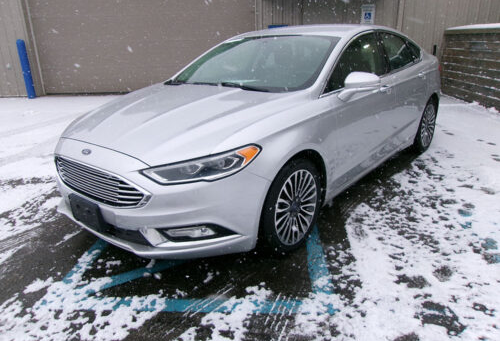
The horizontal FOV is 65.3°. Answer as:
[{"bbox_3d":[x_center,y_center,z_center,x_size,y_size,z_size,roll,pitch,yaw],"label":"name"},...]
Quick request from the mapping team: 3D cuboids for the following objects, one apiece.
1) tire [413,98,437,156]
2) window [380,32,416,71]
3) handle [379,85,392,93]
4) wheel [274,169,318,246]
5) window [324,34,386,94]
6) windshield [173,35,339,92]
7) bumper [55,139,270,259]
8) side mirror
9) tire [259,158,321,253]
[{"bbox_3d":[2.038,-0.548,4.650,0.235,0.670,0.670,14,25,37],"label":"tire"},{"bbox_3d":[1.413,-1.145,3.734,0.090,0.370,0.800,-12,8,43],"label":"window"},{"bbox_3d":[1.105,-0.667,3.195,0.055,0.055,0.240,14,25,37],"label":"handle"},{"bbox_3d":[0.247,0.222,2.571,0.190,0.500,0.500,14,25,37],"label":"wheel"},{"bbox_3d":[0.822,-0.877,3.067,0.090,0.410,1.180,-12,8,43],"label":"window"},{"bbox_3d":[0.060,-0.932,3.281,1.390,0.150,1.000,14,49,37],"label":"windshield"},{"bbox_3d":[-0.780,0.094,2.534,1.830,0.630,0.690,14,25,37],"label":"bumper"},{"bbox_3d":[0.763,-0.590,2.710,0.220,0.180,0.250,14,25,37],"label":"side mirror"},{"bbox_3d":[0.239,0.220,2.577,0.235,0.670,0.670,14,25,37],"label":"tire"}]

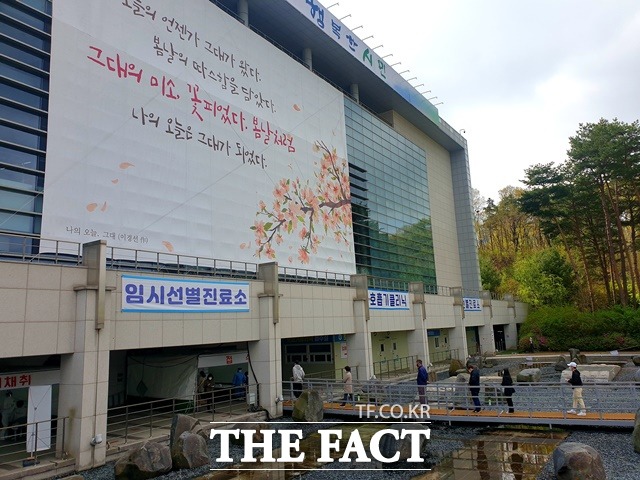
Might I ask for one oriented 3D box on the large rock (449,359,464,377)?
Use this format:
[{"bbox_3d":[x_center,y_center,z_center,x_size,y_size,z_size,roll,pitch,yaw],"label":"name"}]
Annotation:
[{"bbox_3d":[9.710,9.075,34.232,1.020,1.100,0.900,-6,-11,14],"label":"large rock"}]

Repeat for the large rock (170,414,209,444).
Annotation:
[{"bbox_3d":[-4.154,6.250,15.302,1.120,1.220,0.850,0,-11,-15],"label":"large rock"}]

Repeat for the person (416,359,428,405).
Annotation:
[{"bbox_3d":[3.738,5.383,17.860,0.370,1.784,0.500,-8,-12,27],"label":"person"}]

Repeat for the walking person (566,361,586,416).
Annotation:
[{"bbox_3d":[8.934,5.188,16.751,0.620,1.750,0.500,-9,-12,30],"label":"walking person"}]

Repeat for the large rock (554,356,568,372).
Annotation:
[{"bbox_3d":[17.003,8.702,33.853,0.980,0.980,0.850,-8,-12,25],"label":"large rock"}]

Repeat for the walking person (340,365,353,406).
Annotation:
[{"bbox_3d":[1.194,6.493,21.429,0.440,1.660,0.460,-9,-12,30],"label":"walking person"}]

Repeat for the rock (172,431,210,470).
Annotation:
[{"bbox_3d":[-3.562,5.767,13.339,1.050,0.859,0.900,0,-11,-15],"label":"rock"}]

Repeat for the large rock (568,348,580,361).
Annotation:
[{"bbox_3d":[20.987,9.586,39.645,0.950,1.100,0.800,-8,-12,26],"label":"large rock"}]

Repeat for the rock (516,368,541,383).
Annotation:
[{"bbox_3d":[12.809,8.307,29.584,1.400,0.720,1.100,-7,-11,22],"label":"rock"}]

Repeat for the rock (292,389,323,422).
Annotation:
[{"bbox_3d":[-0.479,6.521,19.035,1.191,1.159,0.950,-2,-10,-2],"label":"rock"}]

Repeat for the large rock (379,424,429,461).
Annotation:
[{"bbox_3d":[2.261,5.518,13.235,1.335,0.834,1.050,-4,-10,8],"label":"large rock"}]

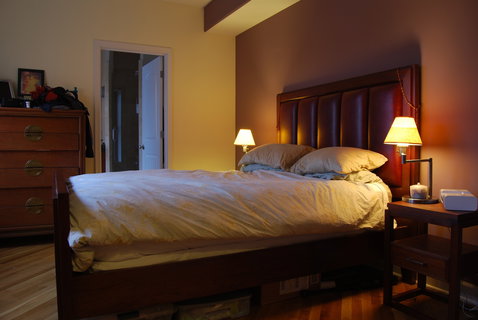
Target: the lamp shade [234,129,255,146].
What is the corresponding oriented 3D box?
[{"bbox_3d":[0.056,-0.238,3.825,0.222,0.170,0.222,0,2,0],"label":"lamp shade"}]

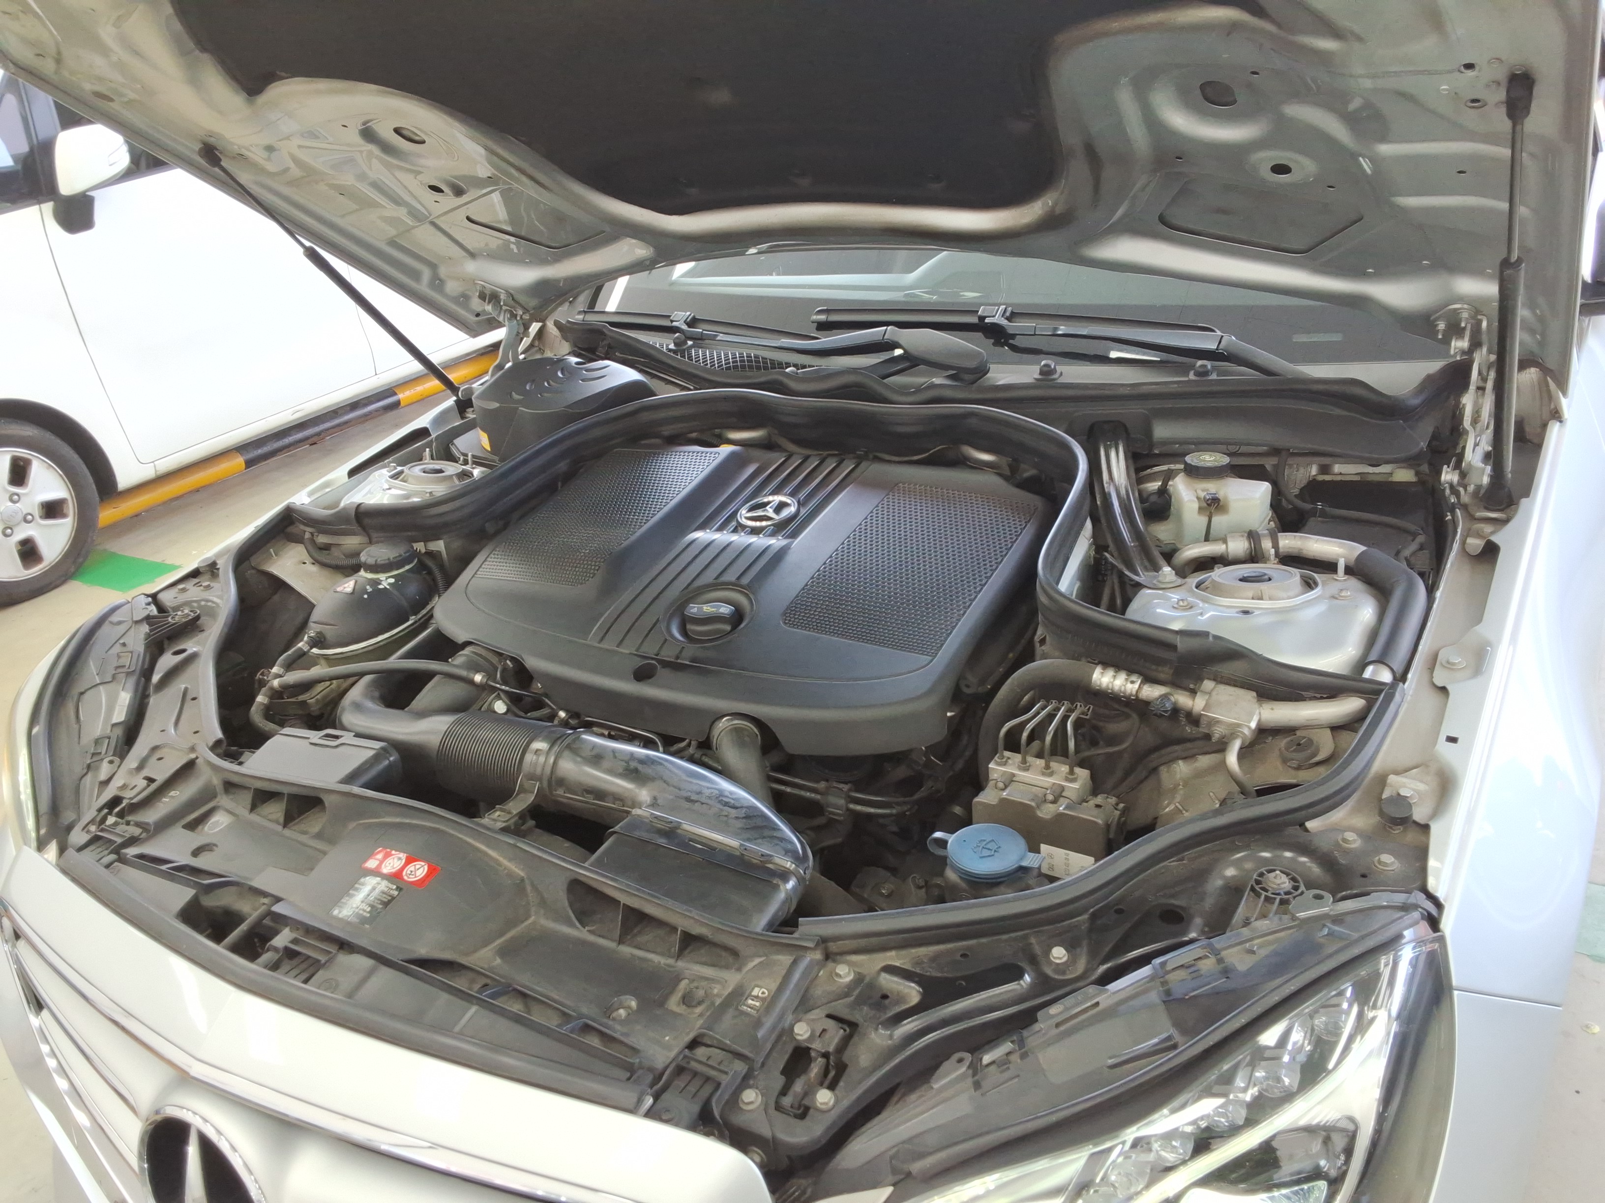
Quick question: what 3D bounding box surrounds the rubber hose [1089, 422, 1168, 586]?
[{"bbox_3d":[0.374,-0.120,1.491,0.065,0.080,0.340,-3,25,8],"label":"rubber hose"}]

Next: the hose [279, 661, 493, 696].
[{"bbox_3d":[-0.489,0.084,1.503,0.260,0.037,0.022,-2,26,10],"label":"hose"}]

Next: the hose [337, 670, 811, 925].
[{"bbox_3d":[-0.253,0.183,1.304,0.680,0.115,0.195,13,31,35],"label":"hose"}]

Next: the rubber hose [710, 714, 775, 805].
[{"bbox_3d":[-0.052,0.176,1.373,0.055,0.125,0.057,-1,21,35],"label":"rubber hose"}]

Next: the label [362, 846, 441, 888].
[{"bbox_3d":[-0.355,0.236,1.150,0.078,0.002,0.025,10,40,30],"label":"label"}]

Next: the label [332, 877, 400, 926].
[{"bbox_3d":[-0.378,0.259,1.124,0.050,0.002,0.046,10,40,30],"label":"label"}]

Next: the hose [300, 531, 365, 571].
[{"bbox_3d":[-0.662,-0.076,1.849,0.100,0.052,0.035,10,29,30],"label":"hose"}]

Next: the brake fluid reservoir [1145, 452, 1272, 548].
[{"bbox_3d":[0.470,-0.110,1.501,0.135,0.118,0.095,10,29,30],"label":"brake fluid reservoir"}]

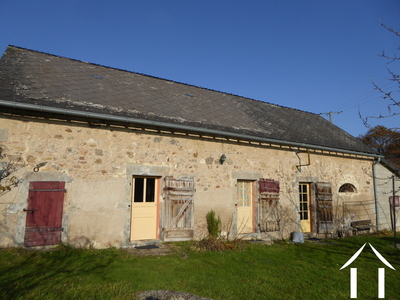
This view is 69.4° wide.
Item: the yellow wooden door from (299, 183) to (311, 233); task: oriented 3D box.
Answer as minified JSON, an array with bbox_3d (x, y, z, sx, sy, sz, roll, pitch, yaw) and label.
[{"bbox_3d":[4.712,2.556,12.852,0.870,2.157,0.090,5,-9,-30],"label":"yellow wooden door"}]

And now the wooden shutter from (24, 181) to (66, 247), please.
[{"bbox_3d":[-4.097,1.694,7.679,0.856,1.679,0.080,5,-9,-30],"label":"wooden shutter"}]

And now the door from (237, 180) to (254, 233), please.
[{"bbox_3d":[1.795,2.197,11.194,0.900,2.037,0.090,5,-9,-30],"label":"door"}]

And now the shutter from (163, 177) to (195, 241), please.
[{"bbox_3d":[-0.675,1.946,9.551,1.090,2.077,0.070,5,-9,-30],"label":"shutter"}]

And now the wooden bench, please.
[{"bbox_3d":[8.077,3.822,14.026,1.620,0.635,0.480,5,-9,-30],"label":"wooden bench"}]

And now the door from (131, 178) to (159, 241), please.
[{"bbox_3d":[-1.728,1.850,9.182,0.902,1.992,0.090,5,-9,-30],"label":"door"}]

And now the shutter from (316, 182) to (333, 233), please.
[{"bbox_3d":[5.695,2.624,13.184,1.098,2.207,0.070,5,-9,-30],"label":"shutter"}]

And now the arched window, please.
[{"bbox_3d":[7.435,1.907,14.466,1.485,0.457,0.120,5,-9,-30],"label":"arched window"}]

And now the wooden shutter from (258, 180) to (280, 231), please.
[{"bbox_3d":[2.796,2.218,11.544,1.098,2.053,0.070,5,-9,-30],"label":"wooden shutter"}]

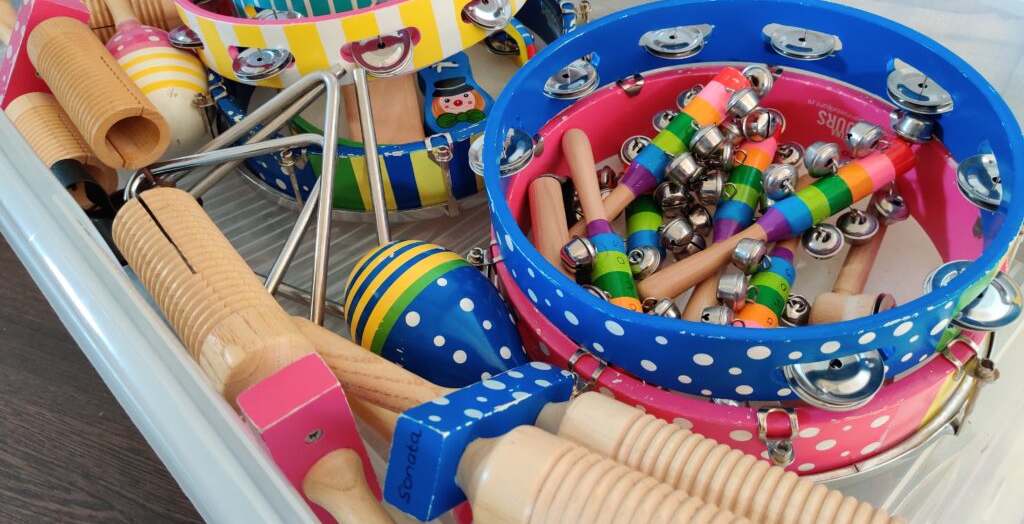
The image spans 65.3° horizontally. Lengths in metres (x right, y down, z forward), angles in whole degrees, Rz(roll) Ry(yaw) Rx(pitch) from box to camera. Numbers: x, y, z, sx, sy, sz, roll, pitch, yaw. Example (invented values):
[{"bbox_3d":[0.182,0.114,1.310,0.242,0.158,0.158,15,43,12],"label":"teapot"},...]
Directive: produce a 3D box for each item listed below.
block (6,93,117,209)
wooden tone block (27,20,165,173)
[{"bbox_3d":[-0.282,-0.070,0.497,0.041,0.041,0.080,-34,58,-22],"label":"block"},{"bbox_3d":[-0.247,-0.102,0.473,0.041,0.041,0.111,-34,58,-22],"label":"wooden tone block"}]

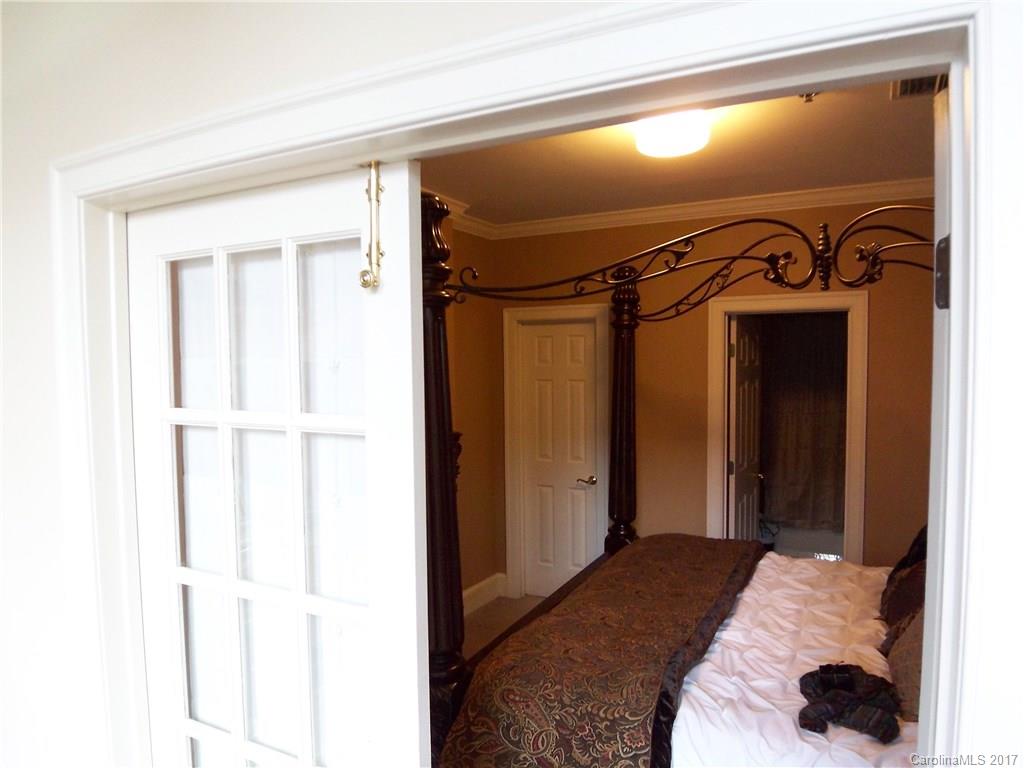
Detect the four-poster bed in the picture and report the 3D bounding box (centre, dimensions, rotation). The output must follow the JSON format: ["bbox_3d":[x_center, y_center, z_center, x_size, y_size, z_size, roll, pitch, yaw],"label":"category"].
[{"bbox_3d":[1.182,0.511,2.574,2.420,2.300,2.170,1,2,28],"label":"four-poster bed"}]

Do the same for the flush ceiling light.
[{"bbox_3d":[0.671,-1.030,2.809,0.310,0.120,0.310,0,2,0],"label":"flush ceiling light"}]

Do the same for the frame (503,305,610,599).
[{"bbox_3d":[0.326,0.524,4.837,0.795,2.130,0.140,1,2,28],"label":"frame"}]

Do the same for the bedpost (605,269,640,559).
[{"bbox_3d":[0.657,0.467,3.969,0.190,2.300,0.190,1,2,28],"label":"bedpost"}]

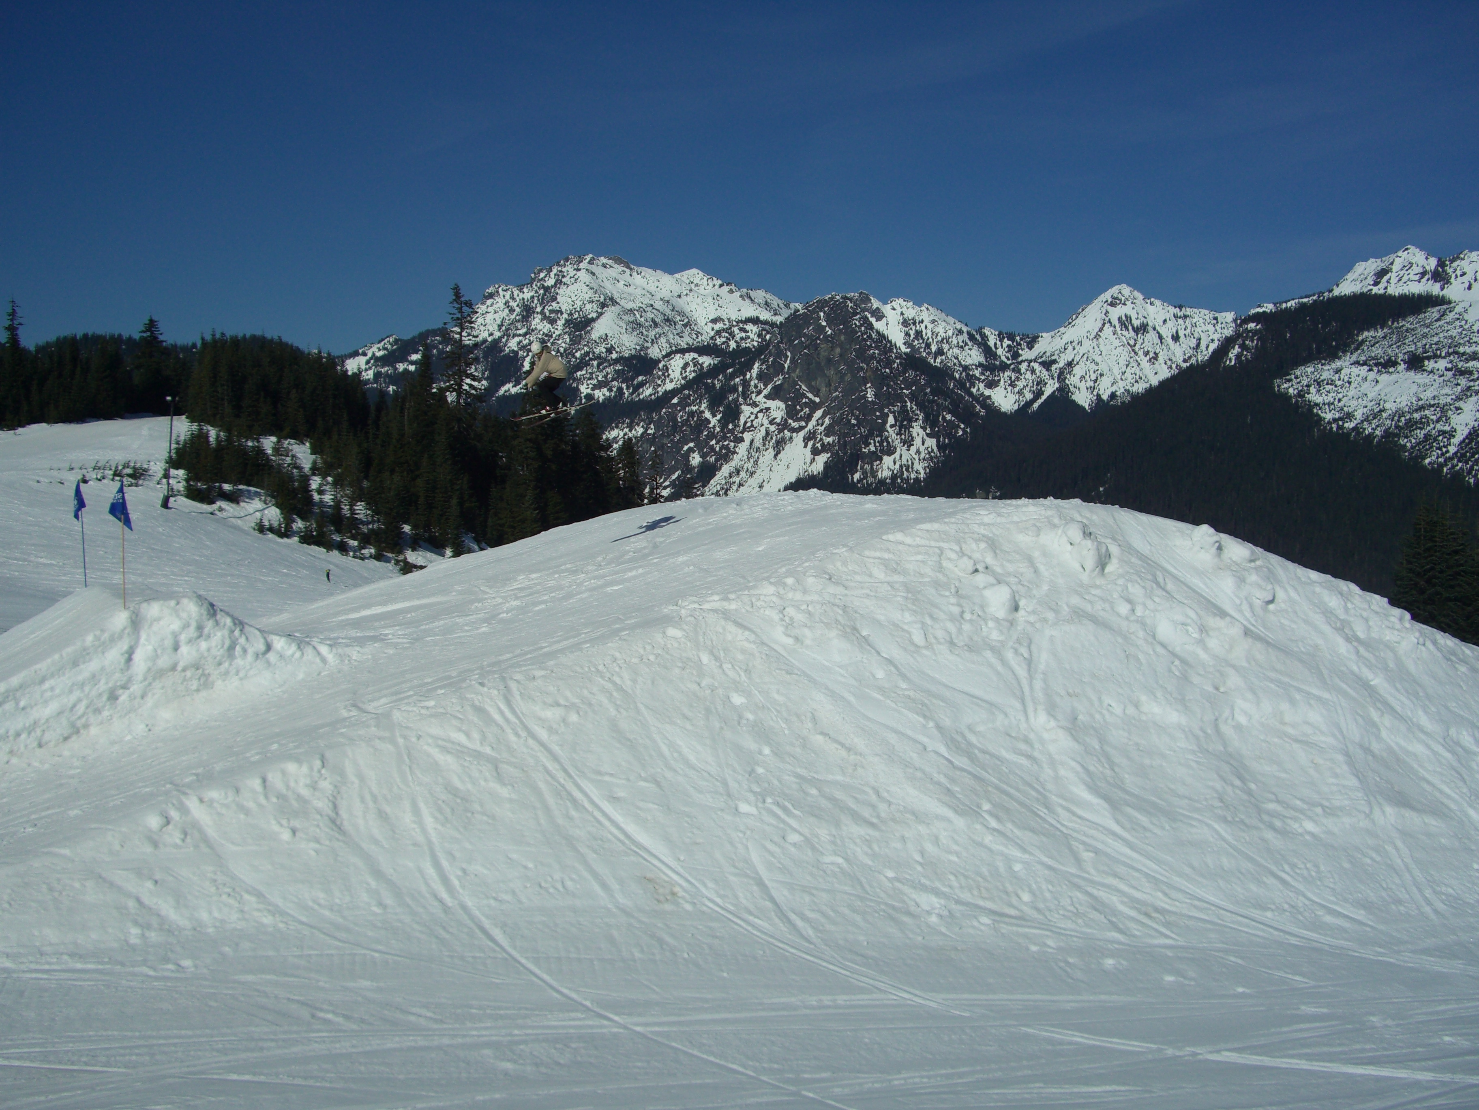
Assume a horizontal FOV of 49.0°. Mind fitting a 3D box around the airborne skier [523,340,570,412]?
[{"bbox_3d":[-3.506,-3.244,29.500,0.880,1.320,0.620,0,1,9],"label":"airborne skier"}]

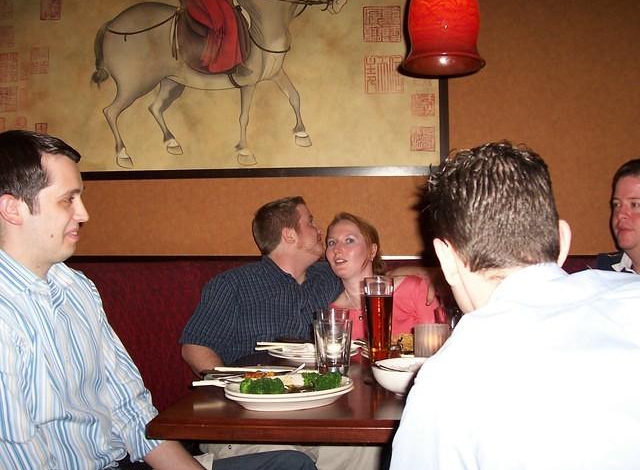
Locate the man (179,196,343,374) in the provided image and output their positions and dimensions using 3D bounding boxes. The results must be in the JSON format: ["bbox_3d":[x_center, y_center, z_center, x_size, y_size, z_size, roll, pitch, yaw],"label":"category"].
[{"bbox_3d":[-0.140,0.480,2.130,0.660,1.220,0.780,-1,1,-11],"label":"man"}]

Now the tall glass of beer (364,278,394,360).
[{"bbox_3d":[0.161,0.226,1.855,0.081,0.224,0.081,-1,1,0],"label":"tall glass of beer"}]

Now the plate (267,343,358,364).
[{"bbox_3d":[-0.020,0.326,1.860,0.250,0.026,0.250,-1,1,0],"label":"plate"}]

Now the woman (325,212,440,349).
[{"bbox_3d":[0.180,0.505,2.120,0.500,1.160,0.750,0,1,3],"label":"woman"}]

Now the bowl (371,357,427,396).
[{"bbox_3d":[0.198,0.316,1.505,0.168,0.062,0.168,-1,1,0],"label":"bowl"}]

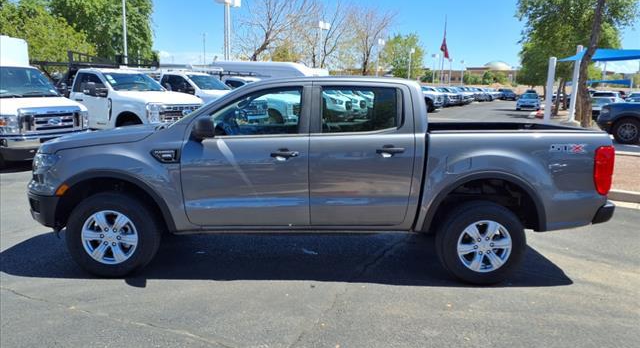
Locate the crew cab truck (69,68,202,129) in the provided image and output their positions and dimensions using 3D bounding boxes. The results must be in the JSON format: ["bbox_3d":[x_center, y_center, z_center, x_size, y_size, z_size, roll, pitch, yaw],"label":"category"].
[{"bbox_3d":[-5.778,-1.789,13.518,5.950,2.060,2.050,7,11,28],"label":"crew cab truck"}]

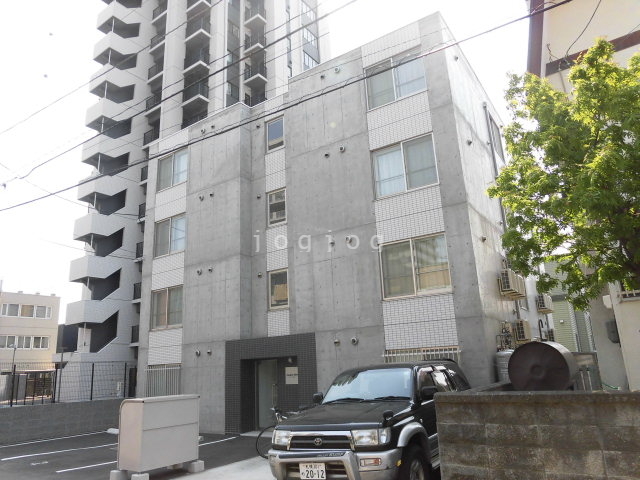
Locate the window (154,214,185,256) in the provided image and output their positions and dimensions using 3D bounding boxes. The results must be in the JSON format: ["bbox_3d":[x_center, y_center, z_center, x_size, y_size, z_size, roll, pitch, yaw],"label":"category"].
[{"bbox_3d":[-5.274,-0.112,15.680,1.690,1.360,0.120,-12,-18,32],"label":"window"}]

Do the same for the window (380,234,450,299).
[{"bbox_3d":[2.198,0.646,10.306,1.680,1.360,0.110,-12,-17,32],"label":"window"}]

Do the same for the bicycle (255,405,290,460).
[{"bbox_3d":[-0.479,3.981,9.236,1.680,1.020,0.570,2,-15,-16],"label":"bicycle"}]

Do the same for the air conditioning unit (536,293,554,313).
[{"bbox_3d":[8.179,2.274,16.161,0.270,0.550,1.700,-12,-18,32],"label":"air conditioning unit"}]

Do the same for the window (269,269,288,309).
[{"bbox_3d":[-1.196,1.466,13.159,0.780,1.160,0.120,-12,-18,32],"label":"window"}]

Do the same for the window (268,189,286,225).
[{"bbox_3d":[-1.316,-0.973,13.808,0.780,1.160,0.120,-12,-18,32],"label":"window"}]

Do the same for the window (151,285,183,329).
[{"bbox_3d":[-5.152,2.308,15.034,1.690,1.360,0.120,-12,-18,32],"label":"window"}]

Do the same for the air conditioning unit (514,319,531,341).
[{"bbox_3d":[5.353,2.376,11.717,0.240,0.540,0.800,-12,-18,32],"label":"air conditioning unit"}]

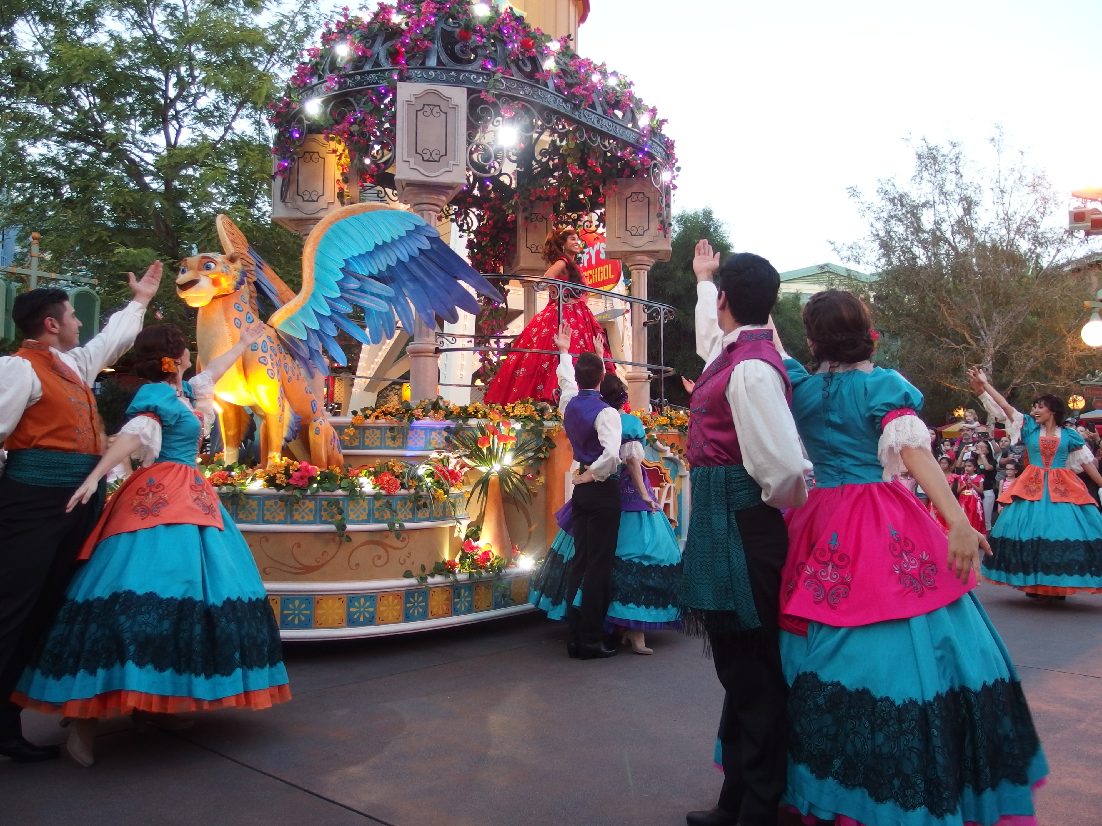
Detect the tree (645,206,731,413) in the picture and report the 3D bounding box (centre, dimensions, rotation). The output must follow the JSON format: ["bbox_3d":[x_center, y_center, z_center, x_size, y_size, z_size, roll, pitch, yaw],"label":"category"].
[{"bbox_3d":[3.924,-1.583,25.159,3.600,8.700,3.600,0,-4,0],"label":"tree"}]

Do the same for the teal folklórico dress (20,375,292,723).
[{"bbox_3d":[-1.582,0.509,3.534,1.040,1.270,1.000,0,-4,-7],"label":"teal folklórico dress"}]

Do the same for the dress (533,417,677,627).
[{"bbox_3d":[0.351,0.637,5.470,0.980,1.270,0.980,0,-4,0],"label":"dress"}]

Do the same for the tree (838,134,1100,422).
[{"bbox_3d":[11.471,-2.447,24.214,6.900,10.300,6.700,0,-4,0],"label":"tree"}]

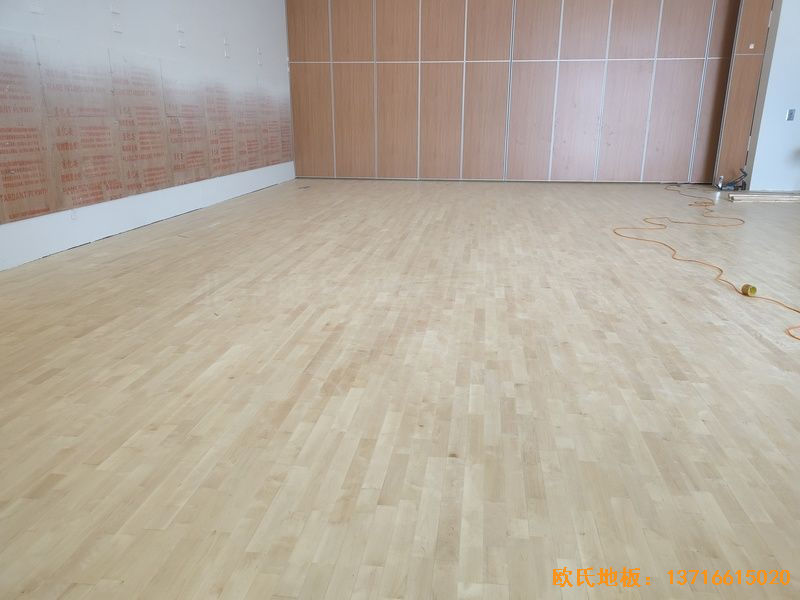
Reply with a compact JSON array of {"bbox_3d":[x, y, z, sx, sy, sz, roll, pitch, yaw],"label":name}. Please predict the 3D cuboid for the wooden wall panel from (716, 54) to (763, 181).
[{"bbox_3d":[6.847,-3.601,12.132,0.516,2.501,0.050,2,17,7],"label":"wooden wall panel"}]

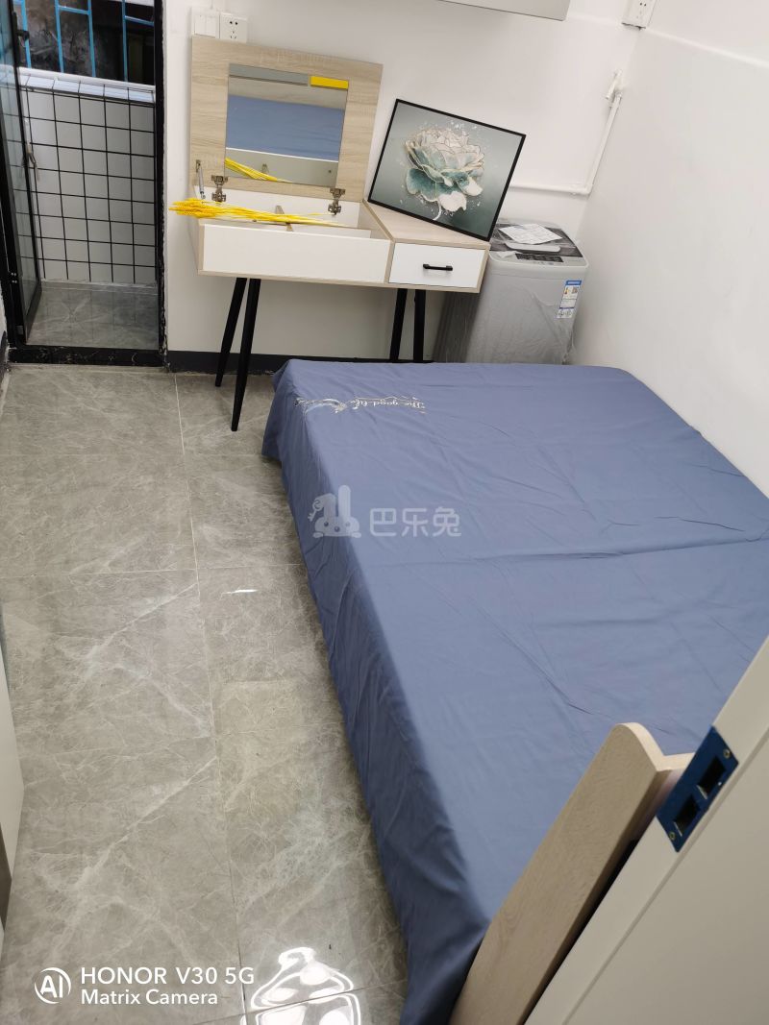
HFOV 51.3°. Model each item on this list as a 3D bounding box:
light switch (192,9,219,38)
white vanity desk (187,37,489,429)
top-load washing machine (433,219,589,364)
[{"bbox_3d":[-0.572,-1.554,2.558,0.086,0.086,0.011,-1,37,-17],"label":"light switch"},{"bbox_3d":[-0.181,-0.915,2.870,0.980,1.205,0.435,-1,37,-17],"label":"white vanity desk"},{"bbox_3d":[0.477,-0.749,3.228,0.408,0.733,0.400,-1,37,-17],"label":"top-load washing machine"}]

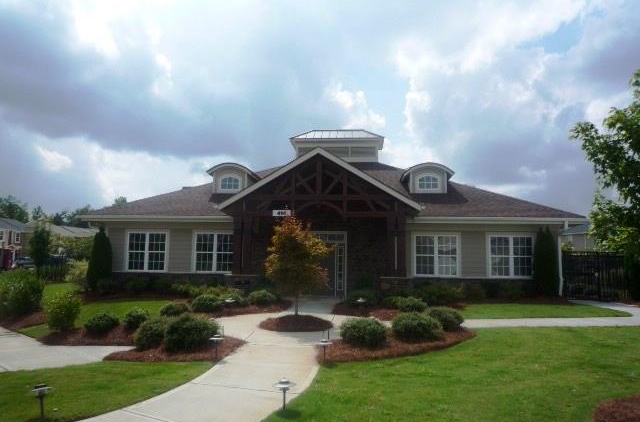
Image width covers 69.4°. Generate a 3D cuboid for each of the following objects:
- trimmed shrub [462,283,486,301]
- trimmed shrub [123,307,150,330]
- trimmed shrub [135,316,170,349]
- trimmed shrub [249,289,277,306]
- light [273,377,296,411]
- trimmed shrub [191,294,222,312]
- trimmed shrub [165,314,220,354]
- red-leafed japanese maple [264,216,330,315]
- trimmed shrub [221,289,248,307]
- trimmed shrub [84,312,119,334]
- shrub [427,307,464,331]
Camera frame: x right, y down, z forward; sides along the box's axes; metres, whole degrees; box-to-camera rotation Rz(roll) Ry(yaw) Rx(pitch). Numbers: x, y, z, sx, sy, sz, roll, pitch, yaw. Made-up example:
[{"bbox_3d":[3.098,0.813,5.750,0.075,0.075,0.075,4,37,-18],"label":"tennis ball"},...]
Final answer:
[{"bbox_3d":[5.608,2.912,16.794,0.870,0.694,0.827,0,-5,5],"label":"trimmed shrub"},{"bbox_3d":[-3.858,2.264,9.733,0.538,0.433,0.511,3,-6,-21],"label":"trimmed shrub"},{"bbox_3d":[-2.723,1.992,7.642,0.659,0.504,0.626,0,-5,5],"label":"trimmed shrub"},{"bbox_3d":[-1.834,2.755,14.807,0.874,0.485,0.830,1,-5,-7],"label":"trimmed shrub"},{"bbox_3d":[-0.383,1.988,5.028,0.260,0.343,0.260,0,-5,5],"label":"light"},{"bbox_3d":[-3.049,2.462,12.454,0.861,0.472,0.818,0,-5,5],"label":"trimmed shrub"},{"bbox_3d":[-2.107,1.981,7.613,0.873,0.616,0.785,2,-5,-15],"label":"trimmed shrub"},{"bbox_3d":[-0.480,1.323,11.285,1.596,2.418,1.596,0,-5,5],"label":"red-leafed japanese maple"},{"bbox_3d":[-2.468,2.533,13.386,0.809,0.514,0.769,0,-5,5],"label":"trimmed shrub"},{"bbox_3d":[-4.235,2.154,8.997,0.670,0.389,0.637,0,-5,5],"label":"trimmed shrub"},{"bbox_3d":[2.727,2.354,10.167,0.871,0.501,0.827,-1,-5,15],"label":"shrub"}]

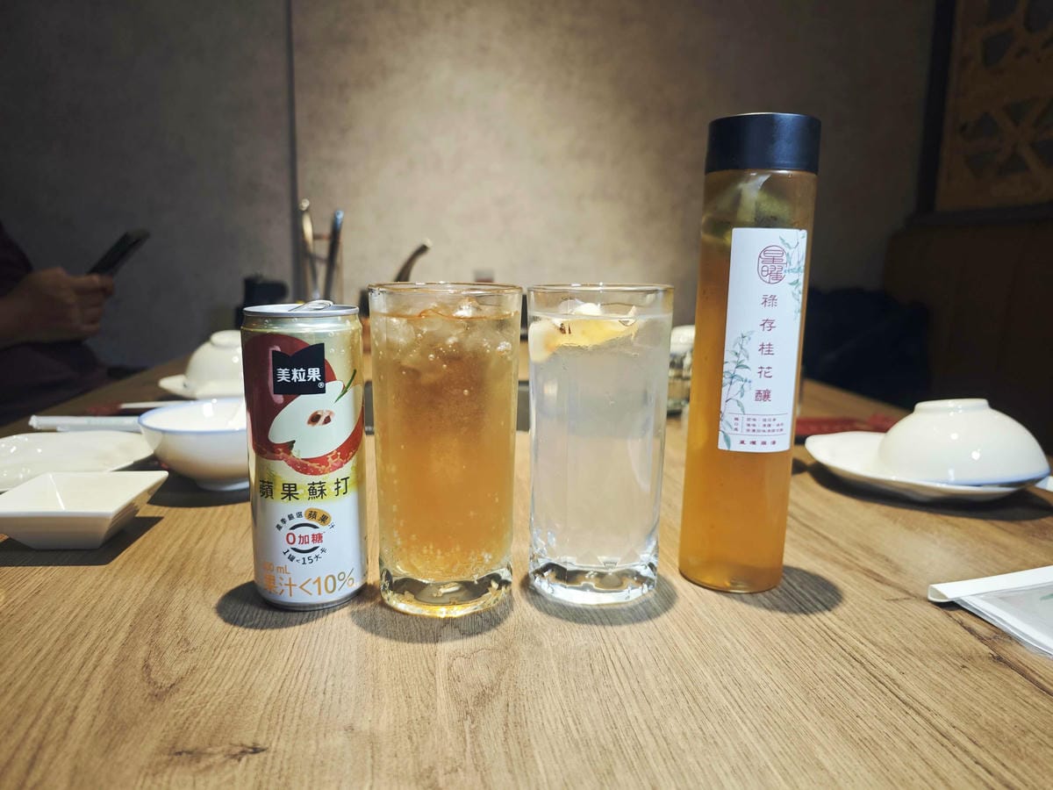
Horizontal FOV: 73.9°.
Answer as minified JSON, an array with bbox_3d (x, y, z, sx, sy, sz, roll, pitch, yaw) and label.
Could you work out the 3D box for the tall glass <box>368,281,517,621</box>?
[{"bbox_3d":[-0.040,0.025,0.351,0.073,0.155,0.073,1,11,0],"label":"tall glass"}]

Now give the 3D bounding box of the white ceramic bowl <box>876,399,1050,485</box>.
[{"bbox_3d":[0.327,0.032,0.537,0.117,0.050,0.117,-7,5,2],"label":"white ceramic bowl"}]

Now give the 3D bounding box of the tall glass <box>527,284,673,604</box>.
[{"bbox_3d":[0.037,0.022,0.367,0.073,0.155,0.073,1,11,0],"label":"tall glass"}]

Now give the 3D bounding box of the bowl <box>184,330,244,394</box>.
[{"bbox_3d":[-0.370,-0.049,0.889,0.119,0.051,0.119,2,18,-1],"label":"bowl"}]

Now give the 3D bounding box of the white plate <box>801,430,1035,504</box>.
[{"bbox_3d":[0.305,0.059,0.553,0.163,0.023,0.163,1,11,0],"label":"white plate"}]

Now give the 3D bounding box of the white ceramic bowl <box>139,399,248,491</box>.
[{"bbox_3d":[-0.223,0.040,0.531,0.120,0.051,0.120,1,11,0],"label":"white ceramic bowl"}]

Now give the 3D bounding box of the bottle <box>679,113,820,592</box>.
[{"bbox_3d":[0.115,-0.018,0.368,0.055,0.236,0.055,1,11,0],"label":"bottle"}]

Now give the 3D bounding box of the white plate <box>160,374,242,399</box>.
[{"bbox_3d":[-0.358,-0.009,0.852,0.163,0.023,0.163,1,11,0],"label":"white plate"}]

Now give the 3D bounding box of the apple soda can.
[{"bbox_3d":[-0.110,0.029,0.352,0.057,0.144,0.057,-2,11,-14],"label":"apple soda can"}]

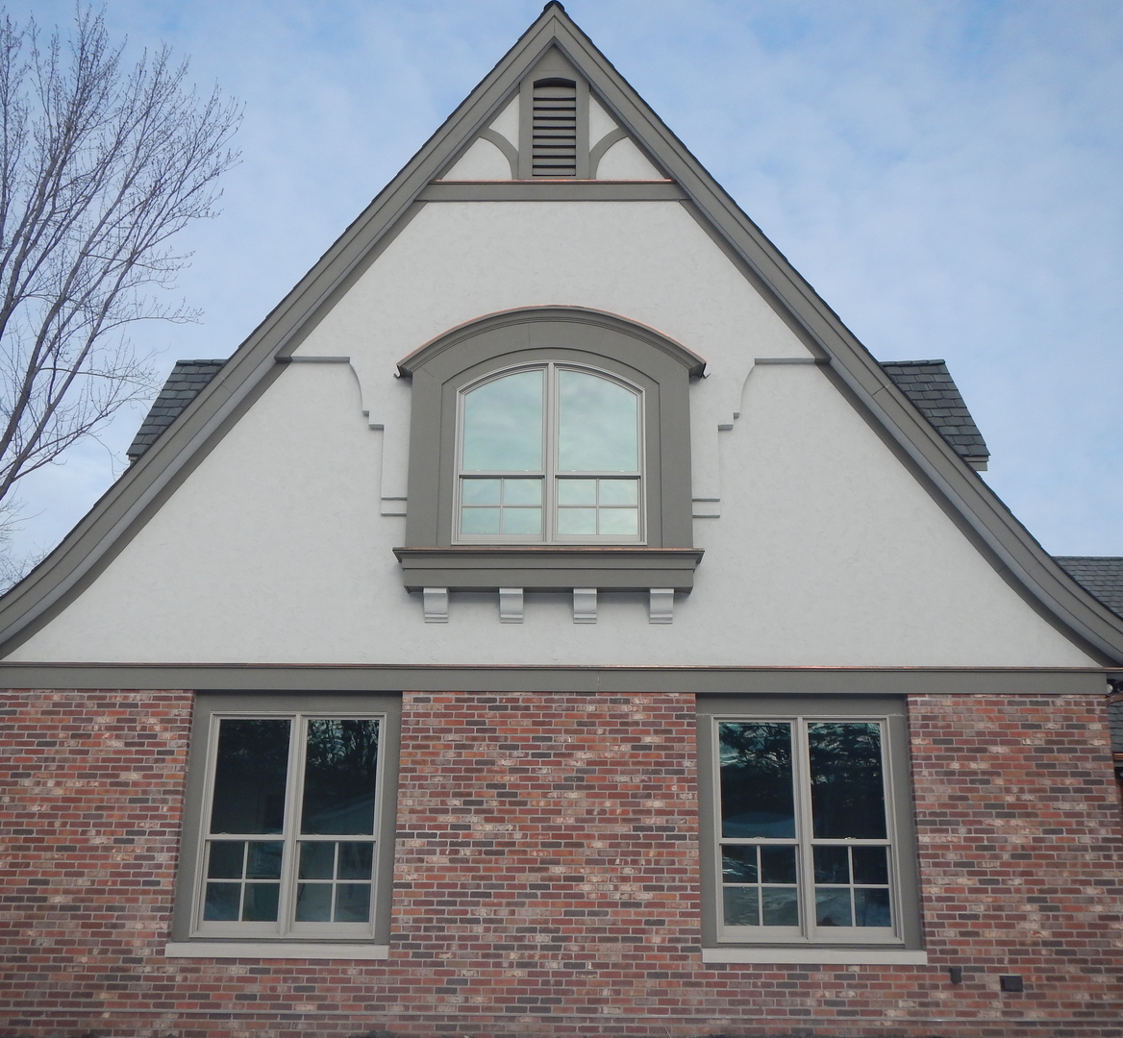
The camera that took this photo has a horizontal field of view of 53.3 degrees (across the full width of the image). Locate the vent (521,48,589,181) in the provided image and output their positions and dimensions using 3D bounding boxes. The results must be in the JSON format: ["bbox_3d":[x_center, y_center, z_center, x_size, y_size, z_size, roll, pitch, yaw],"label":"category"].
[{"bbox_3d":[-0.068,-4.222,11.608,0.725,1.580,0.100,0,-15,1],"label":"vent"}]

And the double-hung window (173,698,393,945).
[{"bbox_3d":[-2.411,2.635,9.971,1.883,2.160,0.180,0,-15,1],"label":"double-hung window"}]

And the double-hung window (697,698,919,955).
[{"bbox_3d":[2.150,2.644,9.869,1.886,2.160,0.180,0,-15,1],"label":"double-hung window"}]

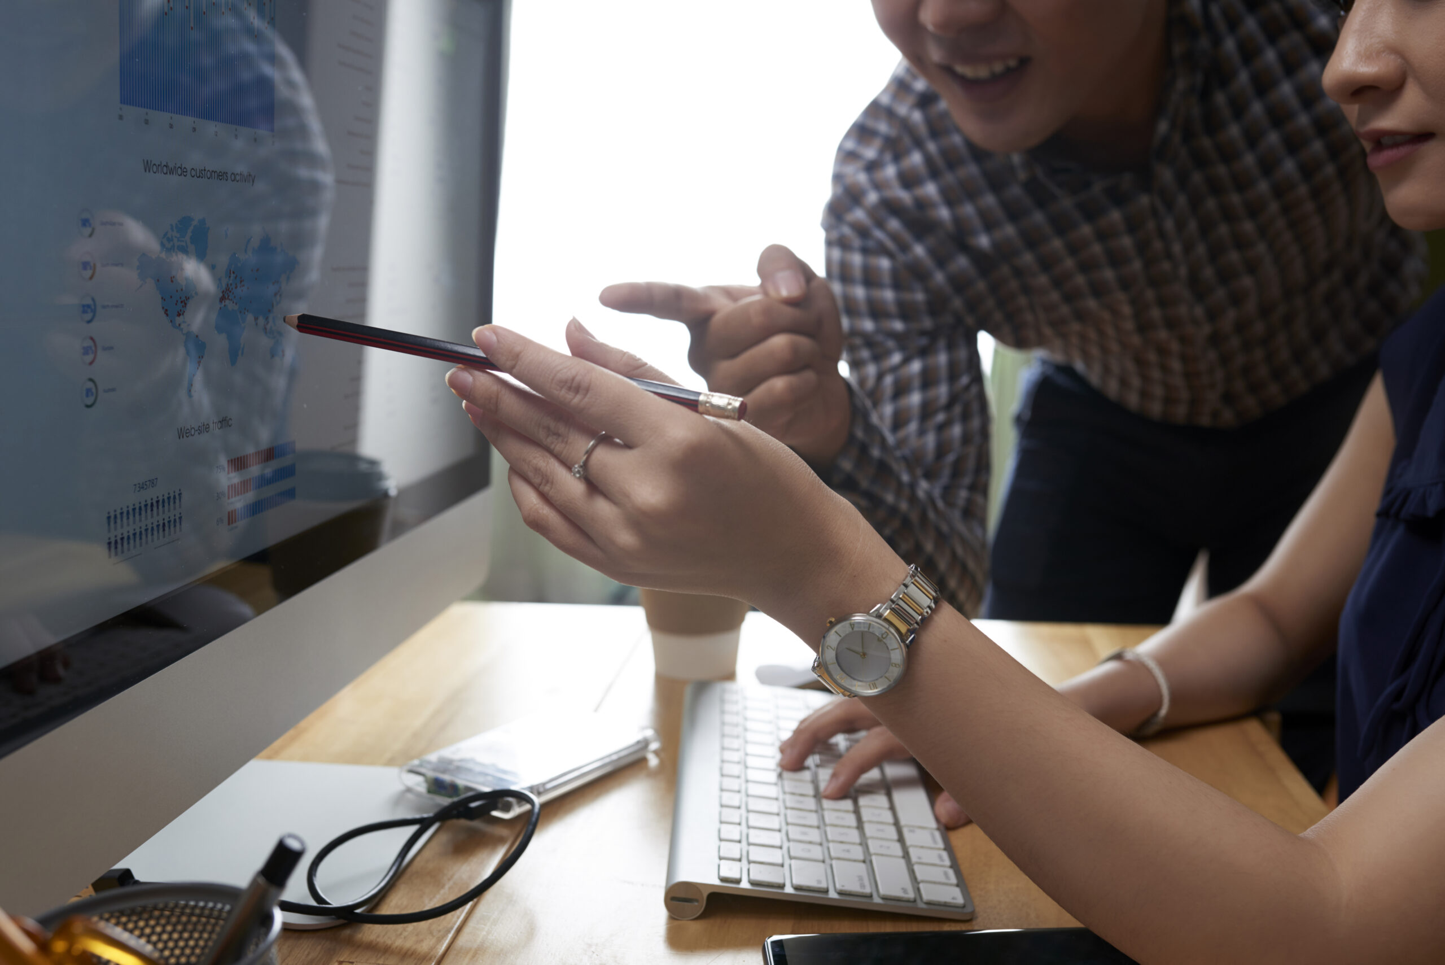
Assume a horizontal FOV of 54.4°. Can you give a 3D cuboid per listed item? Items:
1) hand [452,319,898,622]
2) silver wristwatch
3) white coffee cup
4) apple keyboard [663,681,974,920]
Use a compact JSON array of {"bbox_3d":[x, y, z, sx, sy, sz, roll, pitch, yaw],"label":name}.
[{"bbox_3d":[-0.023,0.001,0.520,0.174,0.077,0.055,34,18,-2],"label":"hand"},{"bbox_3d":[0.059,0.055,0.527,0.035,0.057,0.047,40,28,9],"label":"silver wristwatch"},{"bbox_3d":[-0.018,0.067,0.947,0.090,0.118,0.090,0,10,0],"label":"white coffee cup"},{"bbox_3d":[0.043,0.153,0.740,0.131,0.019,0.281,0,10,0],"label":"apple keyboard"}]

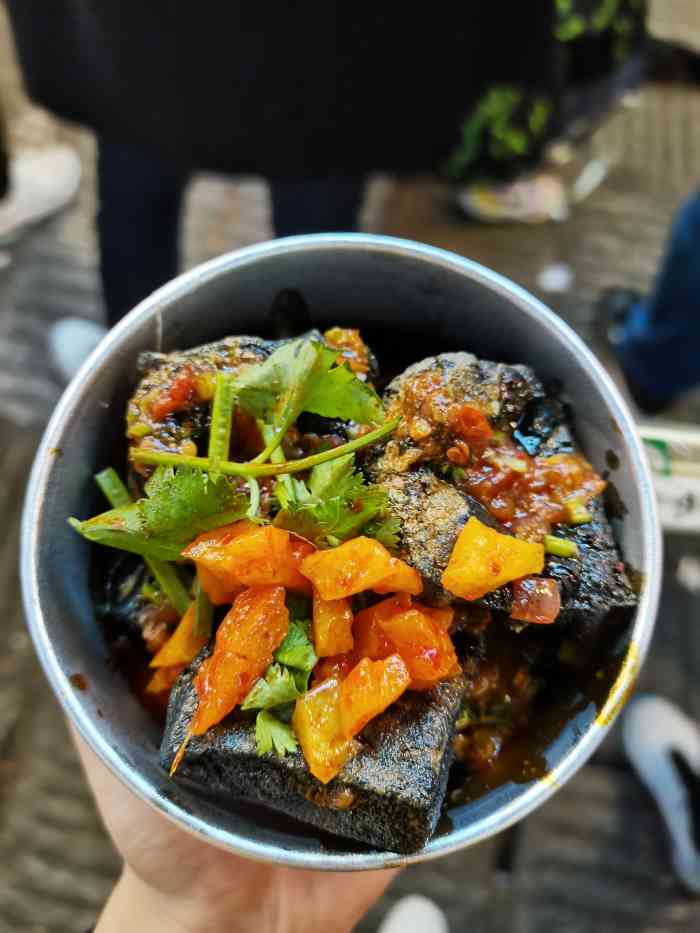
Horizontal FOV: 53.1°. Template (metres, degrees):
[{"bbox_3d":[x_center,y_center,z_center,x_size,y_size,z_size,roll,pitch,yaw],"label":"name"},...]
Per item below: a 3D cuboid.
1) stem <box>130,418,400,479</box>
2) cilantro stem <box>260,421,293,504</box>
[{"bbox_3d":[-0.020,-0.004,0.172,0.067,0.008,0.010,-7,79,-1],"label":"stem"},{"bbox_3d":[-0.018,-0.001,0.176,0.004,0.004,0.023,-17,79,-3],"label":"cilantro stem"}]

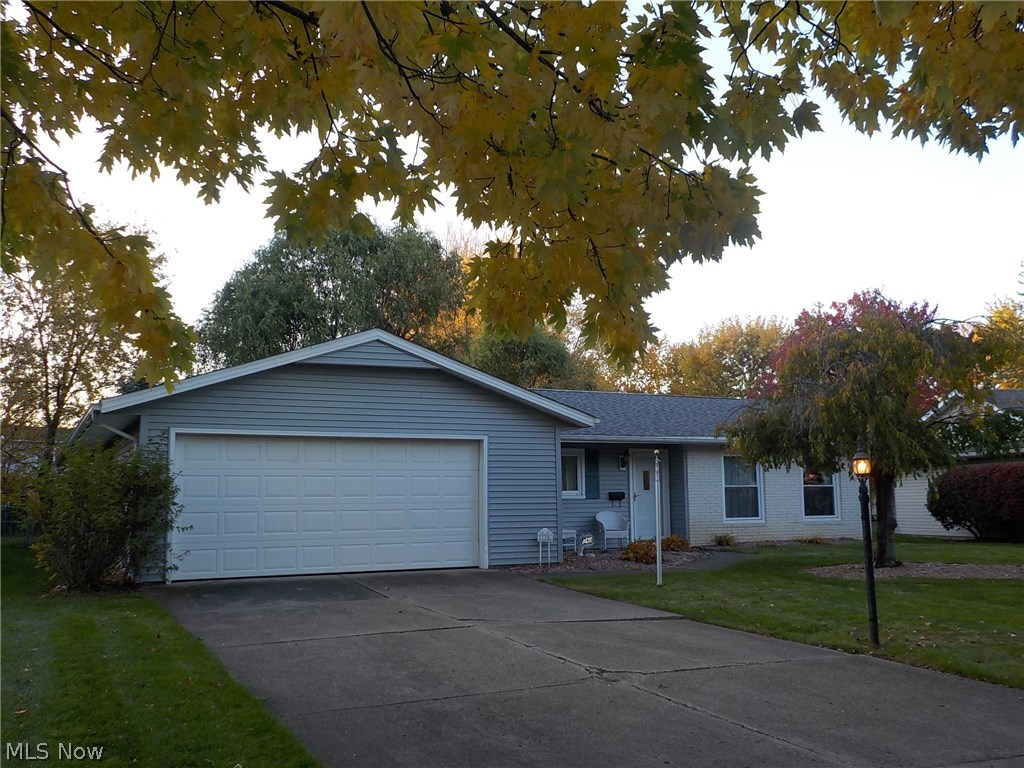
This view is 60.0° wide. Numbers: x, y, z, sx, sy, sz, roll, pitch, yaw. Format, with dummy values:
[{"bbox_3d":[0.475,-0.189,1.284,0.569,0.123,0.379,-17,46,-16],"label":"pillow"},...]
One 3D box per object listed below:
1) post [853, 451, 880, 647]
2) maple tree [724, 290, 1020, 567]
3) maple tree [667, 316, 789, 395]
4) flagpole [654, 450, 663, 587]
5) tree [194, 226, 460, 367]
[{"bbox_3d":[3.415,1.550,8.475,0.185,1.847,0.185,-4,-8,21],"label":"post"},{"bbox_3d":[6.402,0.733,15.832,5.200,4.918,5.000,-4,-8,22],"label":"maple tree"},{"bbox_3d":[10.853,1.650,44.695,7.000,10.299,7.000,-3,-8,14],"label":"maple tree"},{"bbox_3d":[2.081,1.916,12.730,0.085,1.922,0.085,-2,-8,9],"label":"flagpole"},{"bbox_3d":[-6.912,-0.361,33.798,10.200,11.823,9.800,1,-8,-12],"label":"tree"}]

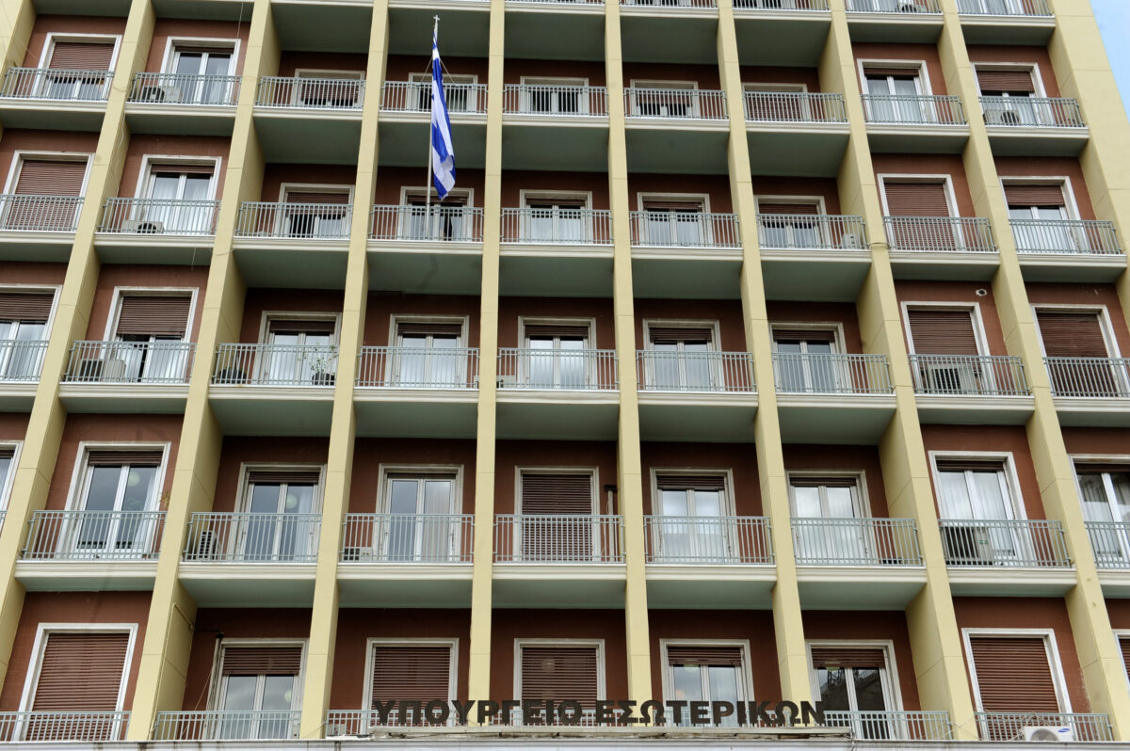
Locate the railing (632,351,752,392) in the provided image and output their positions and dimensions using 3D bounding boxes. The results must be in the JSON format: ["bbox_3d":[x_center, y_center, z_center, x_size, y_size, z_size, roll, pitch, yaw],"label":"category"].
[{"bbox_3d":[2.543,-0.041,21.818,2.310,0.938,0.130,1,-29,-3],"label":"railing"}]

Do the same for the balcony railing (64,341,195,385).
[{"bbox_3d":[-8.000,-0.228,20.841,2.262,0.884,0.055,1,-29,-3],"label":"balcony railing"}]

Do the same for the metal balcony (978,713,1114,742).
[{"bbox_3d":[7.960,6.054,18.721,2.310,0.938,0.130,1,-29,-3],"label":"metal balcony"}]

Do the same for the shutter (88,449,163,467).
[{"bbox_3d":[-8.029,1.515,20.617,1.339,0.272,0.050,1,-29,-3],"label":"shutter"}]

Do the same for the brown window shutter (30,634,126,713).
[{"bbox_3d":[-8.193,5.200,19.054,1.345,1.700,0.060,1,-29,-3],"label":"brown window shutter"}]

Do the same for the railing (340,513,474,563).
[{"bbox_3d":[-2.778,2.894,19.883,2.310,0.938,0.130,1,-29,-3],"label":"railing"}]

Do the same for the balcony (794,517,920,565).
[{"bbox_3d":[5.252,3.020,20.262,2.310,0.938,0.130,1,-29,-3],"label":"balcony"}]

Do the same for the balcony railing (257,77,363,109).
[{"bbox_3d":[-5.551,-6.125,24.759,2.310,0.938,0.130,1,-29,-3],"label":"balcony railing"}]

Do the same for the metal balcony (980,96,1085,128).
[{"bbox_3d":[10.594,-5.976,25.666,2.320,0.840,0.100,1,-29,-3],"label":"metal balcony"}]

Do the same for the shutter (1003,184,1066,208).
[{"bbox_3d":[10.255,-3.959,24.724,1.339,0.542,0.050,1,-29,-3],"label":"shutter"}]

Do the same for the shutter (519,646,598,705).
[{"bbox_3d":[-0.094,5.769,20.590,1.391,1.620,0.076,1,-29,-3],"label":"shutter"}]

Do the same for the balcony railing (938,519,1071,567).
[{"bbox_3d":[7.955,3.060,20.511,2.332,0.872,0.100,1,-29,-3],"label":"balcony railing"}]

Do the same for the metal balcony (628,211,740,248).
[{"bbox_3d":[2.438,-2.942,22.958,2.223,0.884,0.055,1,-29,-3],"label":"metal balcony"}]

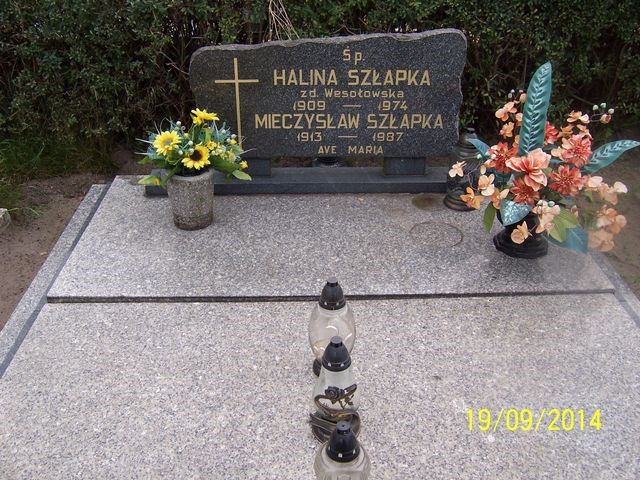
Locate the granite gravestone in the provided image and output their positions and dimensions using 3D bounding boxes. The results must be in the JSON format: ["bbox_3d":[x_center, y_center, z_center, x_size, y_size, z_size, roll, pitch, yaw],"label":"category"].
[{"bbox_3d":[0.039,-0.570,2.412,1.073,0.508,0.088,-1,32,-2],"label":"granite gravestone"}]

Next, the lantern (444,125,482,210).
[{"bbox_3d":[0.534,-0.260,2.221,0.137,0.280,0.137,-1,33,-1],"label":"lantern"}]

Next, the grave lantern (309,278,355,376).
[{"bbox_3d":[0.033,0.213,1.501,0.115,0.278,0.115,-1,33,-1],"label":"grave lantern"}]

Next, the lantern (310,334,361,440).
[{"bbox_3d":[0.036,0.321,1.342,0.117,0.272,0.117,-1,33,-1],"label":"lantern"}]

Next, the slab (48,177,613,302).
[{"bbox_3d":[0.033,-0.038,2.171,1.705,0.035,0.782,-1,33,-1],"label":"slab"}]

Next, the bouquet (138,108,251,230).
[{"bbox_3d":[-0.413,-0.237,2.064,0.375,0.410,0.310,-1,33,-1],"label":"bouquet"}]

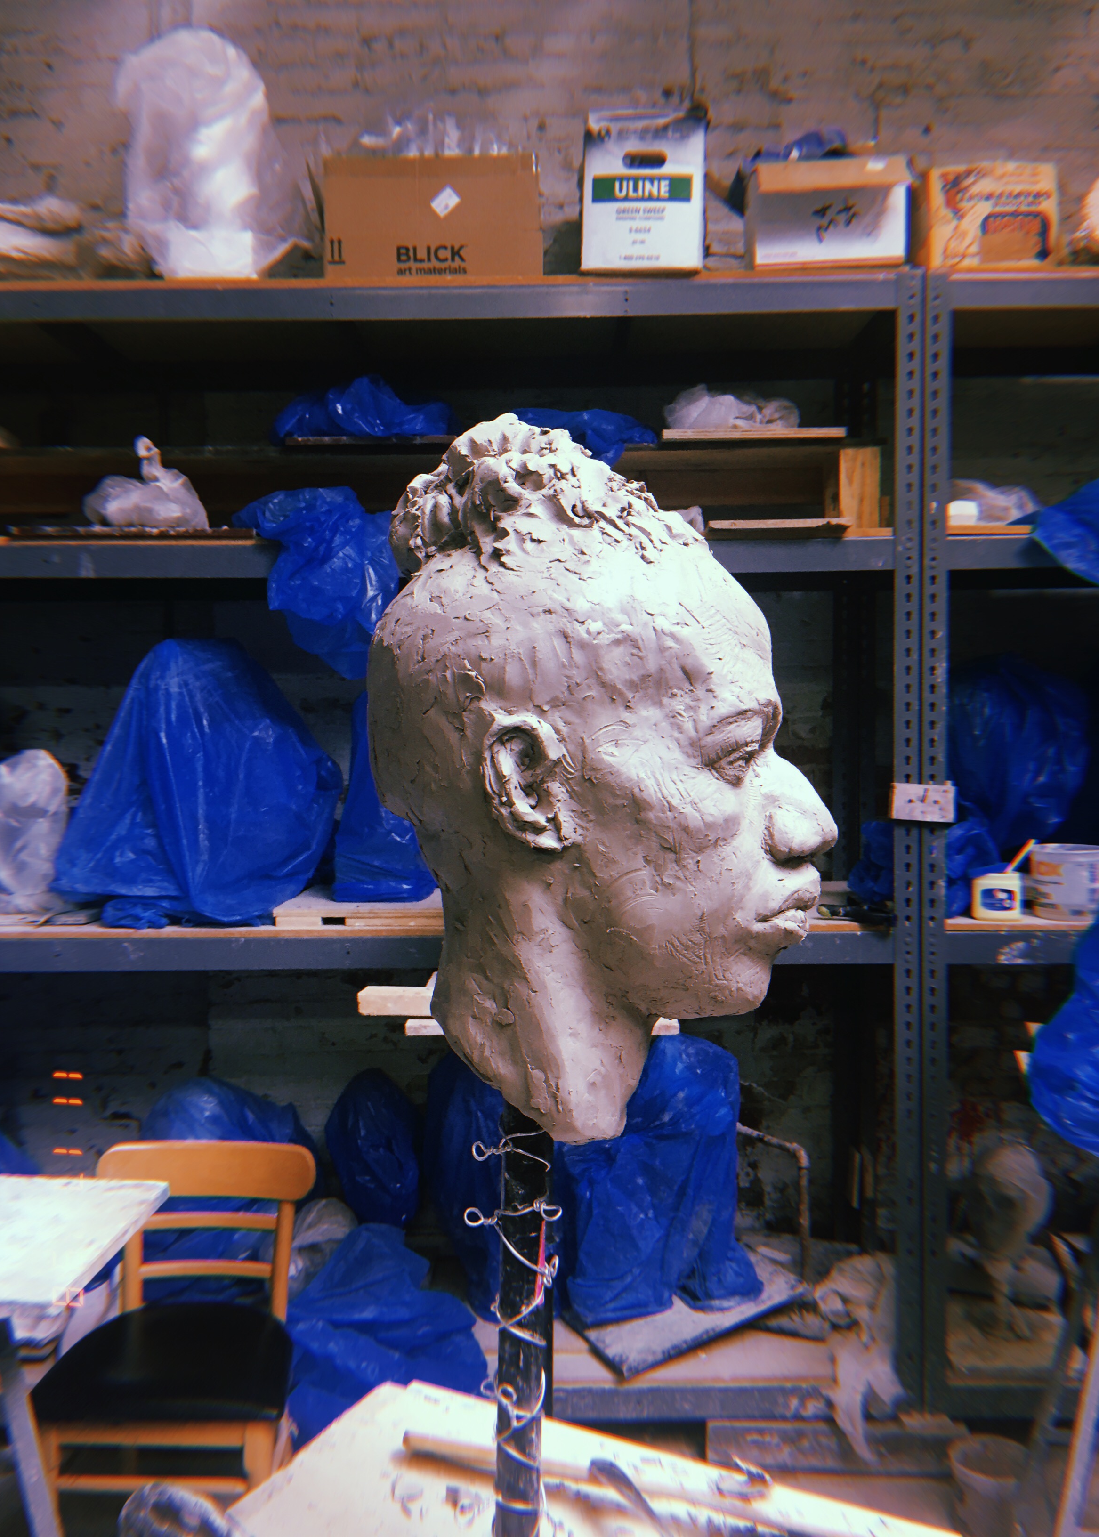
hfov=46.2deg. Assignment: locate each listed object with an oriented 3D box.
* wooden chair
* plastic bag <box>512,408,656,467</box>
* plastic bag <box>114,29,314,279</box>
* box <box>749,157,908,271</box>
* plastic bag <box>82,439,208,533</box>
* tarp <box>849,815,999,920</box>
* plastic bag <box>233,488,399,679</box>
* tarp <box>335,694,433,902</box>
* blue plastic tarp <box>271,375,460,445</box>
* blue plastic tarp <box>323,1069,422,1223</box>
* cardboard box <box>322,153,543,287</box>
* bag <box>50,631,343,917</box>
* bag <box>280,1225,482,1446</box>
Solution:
[{"bbox_3d":[-0.684,1.130,2.379,0.435,0.800,0.450,-1,5,2],"label":"wooden chair"},{"bbox_3d":[0.066,-0.727,2.869,0.360,0.150,0.300,-1,5,0],"label":"plastic bag"},{"bbox_3d":[-0.746,-1.330,2.867,0.424,0.607,0.330,-1,3,0],"label":"plastic bag"},{"bbox_3d":[0.582,-1.147,2.761,0.314,0.203,0.250,0,3,5],"label":"box"},{"bbox_3d":[-0.875,-0.609,2.805,0.269,0.211,0.220,-1,3,0],"label":"plastic bag"},{"bbox_3d":[0.874,0.209,3.010,0.340,0.210,0.270,-1,5,0],"label":"tarp"},{"bbox_3d":[-0.490,-0.391,2.746,0.348,0.406,0.260,-1,3,0],"label":"plastic bag"},{"bbox_3d":[-0.378,0.053,3.035,0.250,0.482,0.260,-1,5,0],"label":"tarp"},{"bbox_3d":[-0.415,-0.796,2.912,0.411,0.174,0.280,-1,3,0],"label":"blue plastic tarp"},{"bbox_3d":[-0.444,1.035,3.229,0.235,0.550,0.260,-1,5,0],"label":"blue plastic tarp"},{"bbox_3d":[-0.246,-1.170,2.889,0.463,0.274,0.320,-1,3,0],"label":"cardboard box"},{"bbox_3d":[-0.819,0.018,3.032,0.630,0.632,0.460,-1,5,0],"label":"bag"},{"bbox_3d":[-0.382,1.272,2.999,0.460,0.345,0.450,-1,5,0],"label":"bag"}]

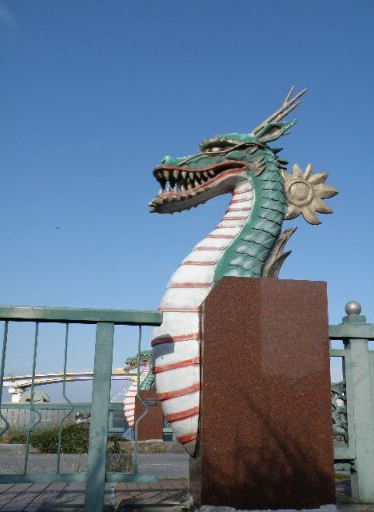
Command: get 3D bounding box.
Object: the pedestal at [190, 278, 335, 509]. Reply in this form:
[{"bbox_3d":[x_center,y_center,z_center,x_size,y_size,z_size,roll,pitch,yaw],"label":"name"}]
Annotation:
[{"bbox_3d":[0.399,0.758,3.294,0.690,1.170,0.504,3,-15,-6],"label":"pedestal"}]

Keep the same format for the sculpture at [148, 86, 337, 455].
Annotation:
[{"bbox_3d":[0.354,-0.008,3.488,1.179,2.309,0.410,3,-15,-6],"label":"sculpture"}]

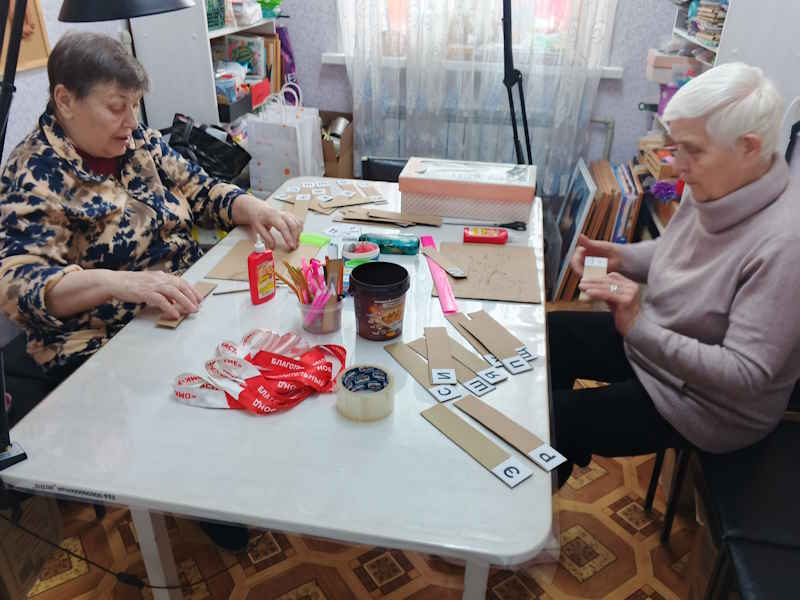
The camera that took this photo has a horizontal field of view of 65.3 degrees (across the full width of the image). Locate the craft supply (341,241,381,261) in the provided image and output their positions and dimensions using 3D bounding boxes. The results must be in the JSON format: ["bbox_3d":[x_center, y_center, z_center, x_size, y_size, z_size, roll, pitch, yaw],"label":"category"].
[{"bbox_3d":[-0.082,-0.062,1.350,0.079,0.101,0.079,6,29,9],"label":"craft supply"}]

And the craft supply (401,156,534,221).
[{"bbox_3d":[0.202,-0.323,1.832,0.376,0.112,0.198,6,29,10],"label":"craft supply"}]

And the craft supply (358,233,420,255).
[{"bbox_3d":[-0.021,-0.148,1.569,0.152,0.048,0.055,4,28,6],"label":"craft supply"}]

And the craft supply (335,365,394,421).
[{"bbox_3d":[-0.056,0.149,1.013,0.091,0.048,0.091,1,28,0],"label":"craft supply"}]

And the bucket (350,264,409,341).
[{"bbox_3d":[-0.037,0.005,1.204,0.109,0.121,0.109,1,28,0],"label":"bucket"}]

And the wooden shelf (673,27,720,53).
[{"bbox_3d":[1.225,-0.935,2.271,0.300,0.022,0.760,6,29,9],"label":"wooden shelf"}]

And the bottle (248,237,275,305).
[{"bbox_3d":[-0.296,-0.068,1.309,0.031,0.146,0.053,25,37,38],"label":"bottle"}]

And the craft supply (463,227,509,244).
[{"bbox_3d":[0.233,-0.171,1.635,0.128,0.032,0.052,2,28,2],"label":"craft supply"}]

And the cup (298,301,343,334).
[{"bbox_3d":[-0.156,0.029,1.236,0.085,0.047,0.085,1,28,0],"label":"cup"}]

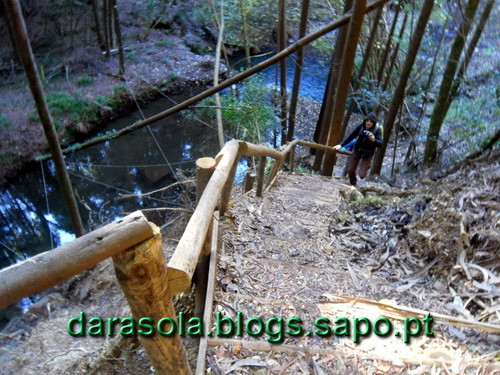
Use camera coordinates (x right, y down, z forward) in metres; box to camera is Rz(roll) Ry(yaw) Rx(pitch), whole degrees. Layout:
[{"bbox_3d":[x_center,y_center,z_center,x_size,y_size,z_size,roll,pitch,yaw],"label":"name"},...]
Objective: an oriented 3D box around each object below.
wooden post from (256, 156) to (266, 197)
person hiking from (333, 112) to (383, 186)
[{"bbox_3d":[0.145,-0.130,5.000,0.075,0.620,0.075,3,37,-2],"label":"wooden post"},{"bbox_3d":[1.860,-0.655,7.000,0.800,1.530,0.580,14,39,16],"label":"person hiking"}]

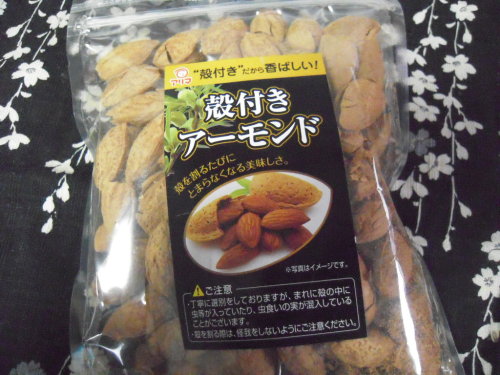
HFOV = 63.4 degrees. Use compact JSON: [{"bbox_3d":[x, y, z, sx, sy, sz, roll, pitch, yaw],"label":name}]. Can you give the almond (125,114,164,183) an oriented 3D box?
[{"bbox_3d":[-0.054,-0.022,0.221,0.018,0.015,0.044,23,75,8],"label":"almond"}]

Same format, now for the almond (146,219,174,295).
[{"bbox_3d":[-0.043,0.037,0.208,0.019,0.015,0.039,-2,73,0],"label":"almond"}]

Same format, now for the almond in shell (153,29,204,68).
[{"bbox_3d":[-0.039,-0.077,0.223,0.034,0.017,0.020,-38,81,-6],"label":"almond in shell"}]

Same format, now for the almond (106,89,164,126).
[{"bbox_3d":[-0.060,-0.045,0.216,0.035,0.016,0.015,-25,80,-3],"label":"almond"}]

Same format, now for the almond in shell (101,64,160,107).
[{"bbox_3d":[-0.068,-0.058,0.232,0.038,0.013,0.017,-34,76,-9],"label":"almond in shell"}]

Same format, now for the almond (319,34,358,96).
[{"bbox_3d":[0.048,-0.066,0.217,0.021,0.016,0.037,-4,80,1],"label":"almond"}]

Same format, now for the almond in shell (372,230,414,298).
[{"bbox_3d":[0.072,0.038,0.202,0.018,0.016,0.034,16,80,4],"label":"almond in shell"}]

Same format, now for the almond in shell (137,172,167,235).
[{"bbox_3d":[-0.047,0.009,0.215,0.019,0.015,0.036,10,74,4],"label":"almond in shell"}]

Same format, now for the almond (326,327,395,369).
[{"bbox_3d":[0.054,0.077,0.192,0.032,0.017,0.017,-4,80,1],"label":"almond"}]

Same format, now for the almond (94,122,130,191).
[{"bbox_3d":[-0.072,-0.017,0.212,0.017,0.016,0.036,12,80,3],"label":"almond"}]

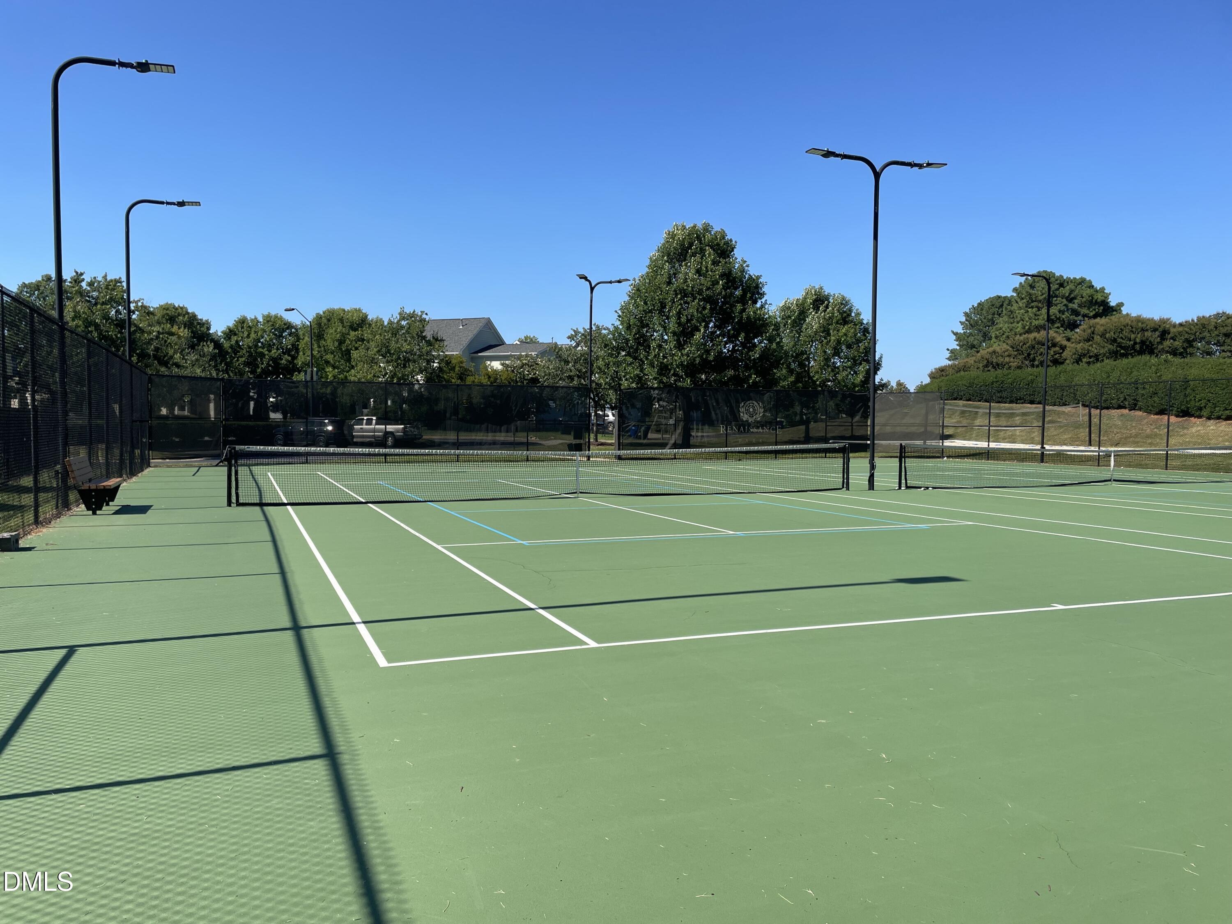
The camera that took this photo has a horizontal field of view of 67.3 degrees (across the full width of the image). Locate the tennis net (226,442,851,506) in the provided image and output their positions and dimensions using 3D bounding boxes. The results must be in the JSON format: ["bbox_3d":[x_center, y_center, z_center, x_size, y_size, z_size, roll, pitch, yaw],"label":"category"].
[{"bbox_3d":[-0.750,0.203,18.684,13.000,1.070,0.100,0,2,-22],"label":"tennis net"}]

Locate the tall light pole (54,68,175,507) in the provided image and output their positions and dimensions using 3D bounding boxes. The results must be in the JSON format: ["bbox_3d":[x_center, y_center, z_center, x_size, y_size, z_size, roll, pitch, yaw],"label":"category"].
[{"bbox_3d":[-8.650,-3.021,16.019,1.880,7.600,0.330,0,2,-22],"label":"tall light pole"}]

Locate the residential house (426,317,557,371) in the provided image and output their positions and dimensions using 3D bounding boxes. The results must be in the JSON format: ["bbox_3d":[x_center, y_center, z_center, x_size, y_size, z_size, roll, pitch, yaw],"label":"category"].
[{"bbox_3d":[-10.800,-7.200,76.500,12.500,9.300,11.000,1,2,15],"label":"residential house"}]

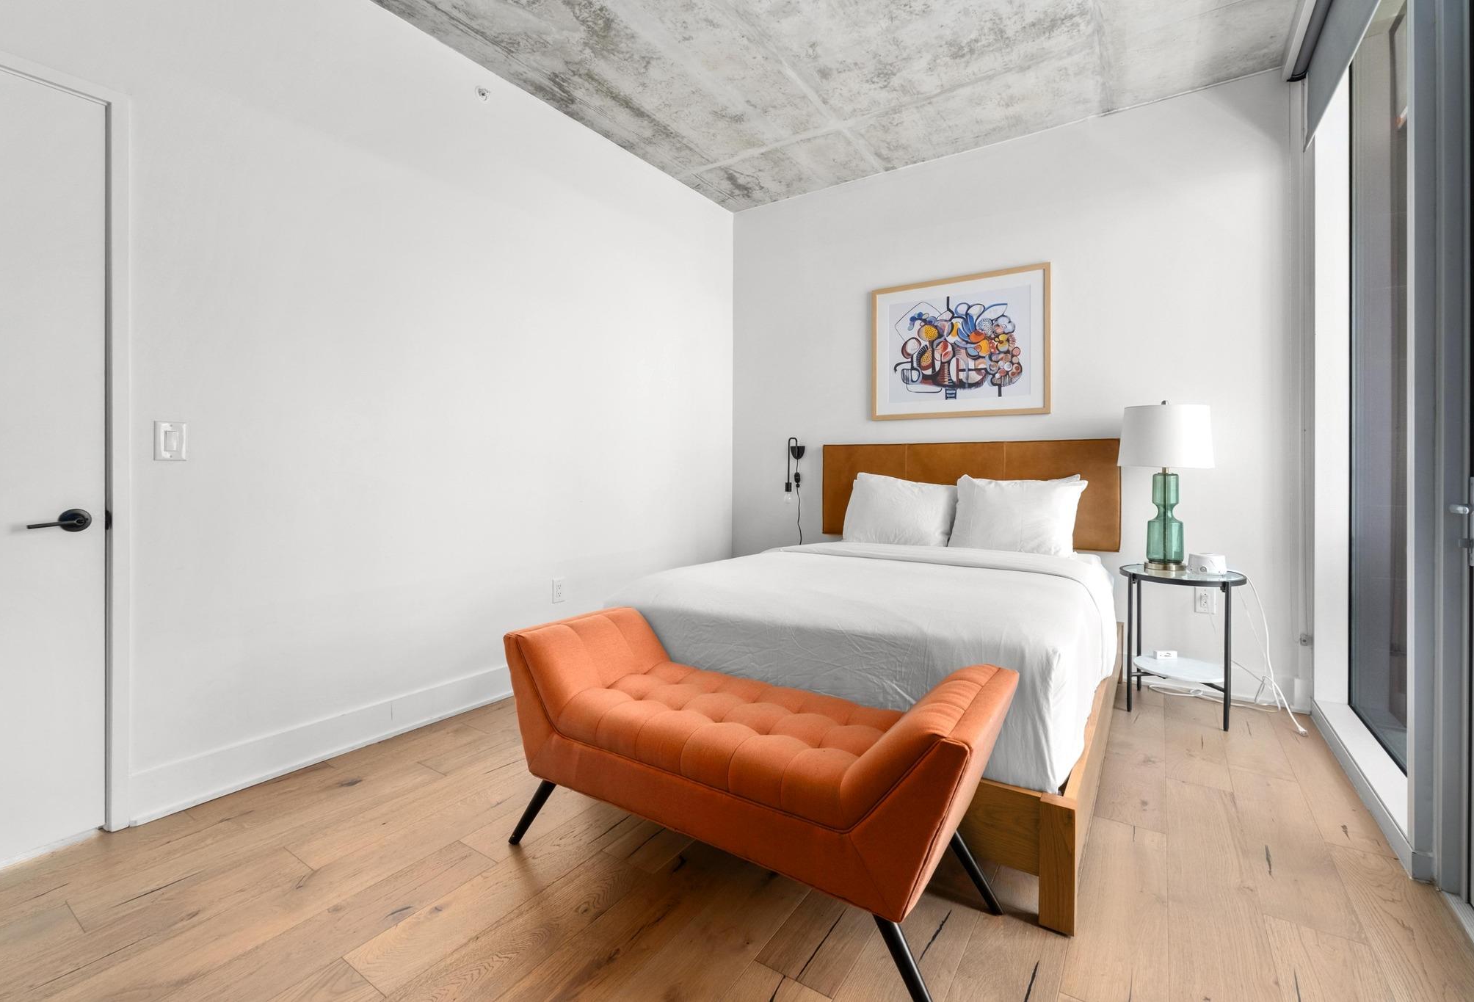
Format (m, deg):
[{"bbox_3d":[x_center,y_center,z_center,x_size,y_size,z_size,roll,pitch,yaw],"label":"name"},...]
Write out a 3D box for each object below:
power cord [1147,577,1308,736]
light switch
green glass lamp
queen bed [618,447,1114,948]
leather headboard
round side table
[{"bbox_3d":[2.176,0.639,2.812,0.540,0.600,0.300,1,2,34],"label":"power cord"},{"bbox_3d":[-1.776,-0.188,1.970,0.012,0.124,0.079,1,2,34],"label":"light switch"},{"bbox_3d":[2.010,-0.076,2.940,0.370,0.780,0.370,1,2,34],"label":"green glass lamp"},{"bbox_3d":[0.680,0.320,2.784,1.660,1.237,2.090,1,2,34],"label":"queen bed"},{"bbox_3d":[1.238,-0.055,3.609,1.660,0.575,0.060,1,2,34],"label":"leather headboard"},{"bbox_3d":[1.987,0.629,2.810,0.466,0.616,0.466,1,2,34],"label":"round side table"}]

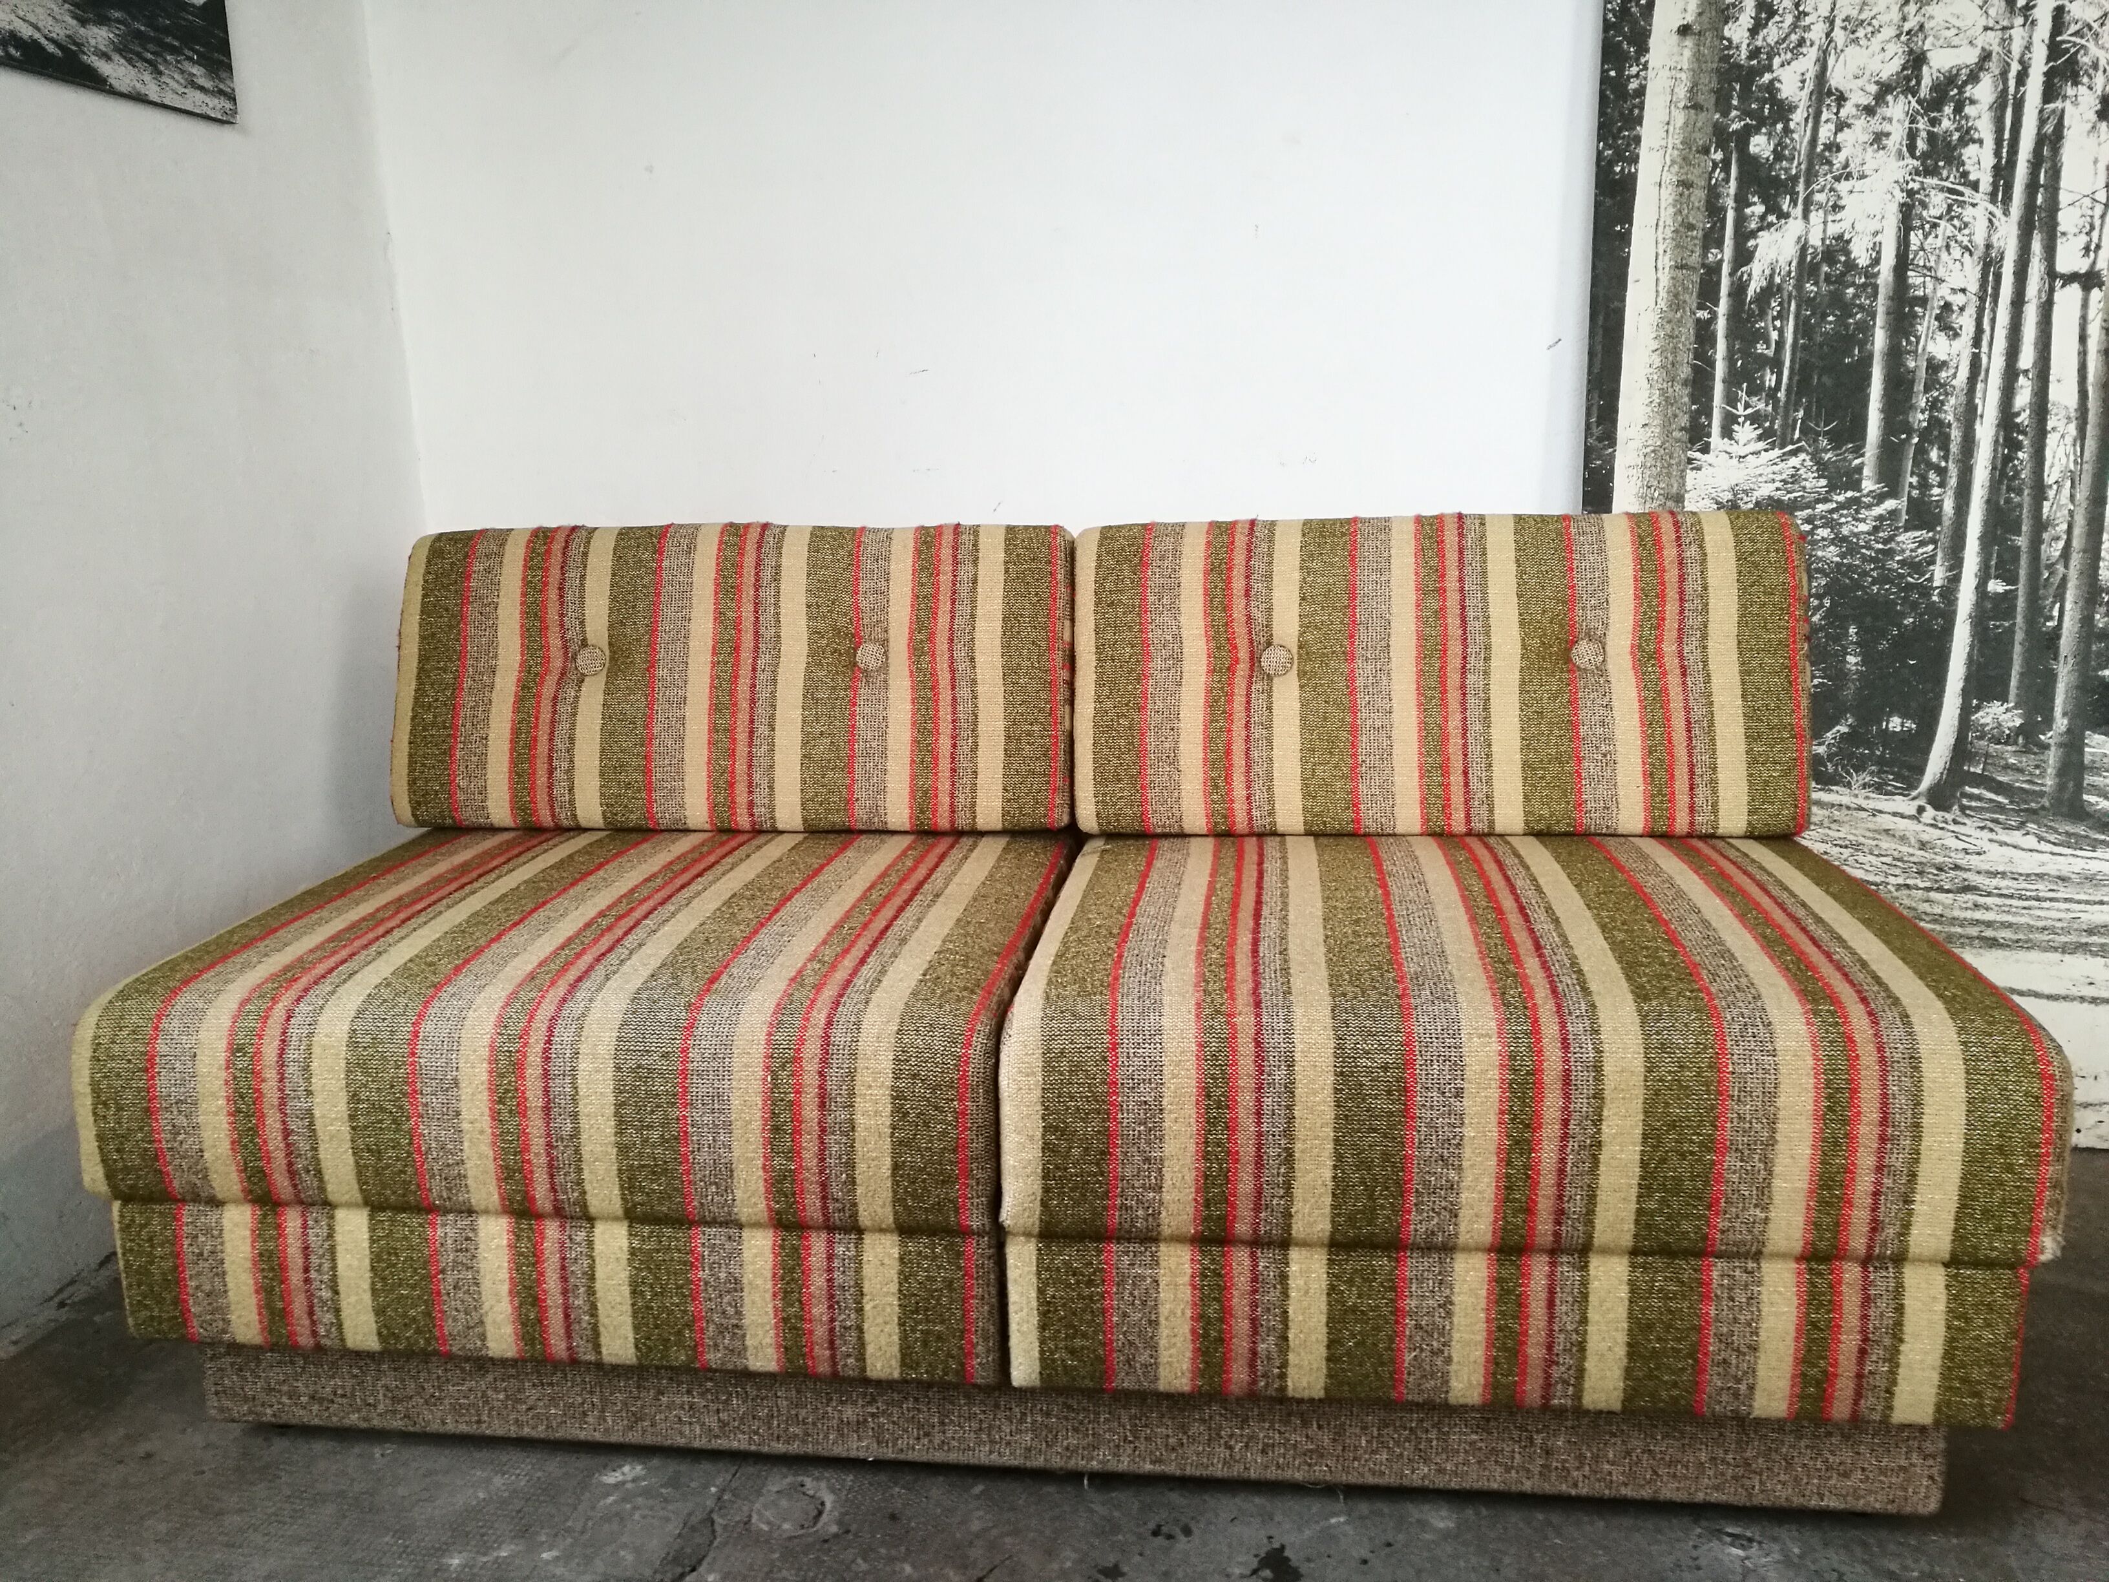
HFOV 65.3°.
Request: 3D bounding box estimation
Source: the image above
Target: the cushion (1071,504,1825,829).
[{"bbox_3d":[0.423,-0.126,1.864,0.778,0.354,0.150,0,0,7],"label":"cushion"}]

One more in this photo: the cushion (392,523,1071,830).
[{"bbox_3d":[-0.361,-0.127,1.957,0.778,0.354,0.150,0,0,7],"label":"cushion"}]

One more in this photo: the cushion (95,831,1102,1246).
[{"bbox_3d":[-0.397,0.191,1.658,0.782,0.168,0.679,0,13,7],"label":"cushion"}]

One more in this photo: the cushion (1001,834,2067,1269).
[{"bbox_3d":[0.388,0.193,1.566,0.782,0.168,0.679,0,13,7],"label":"cushion"}]

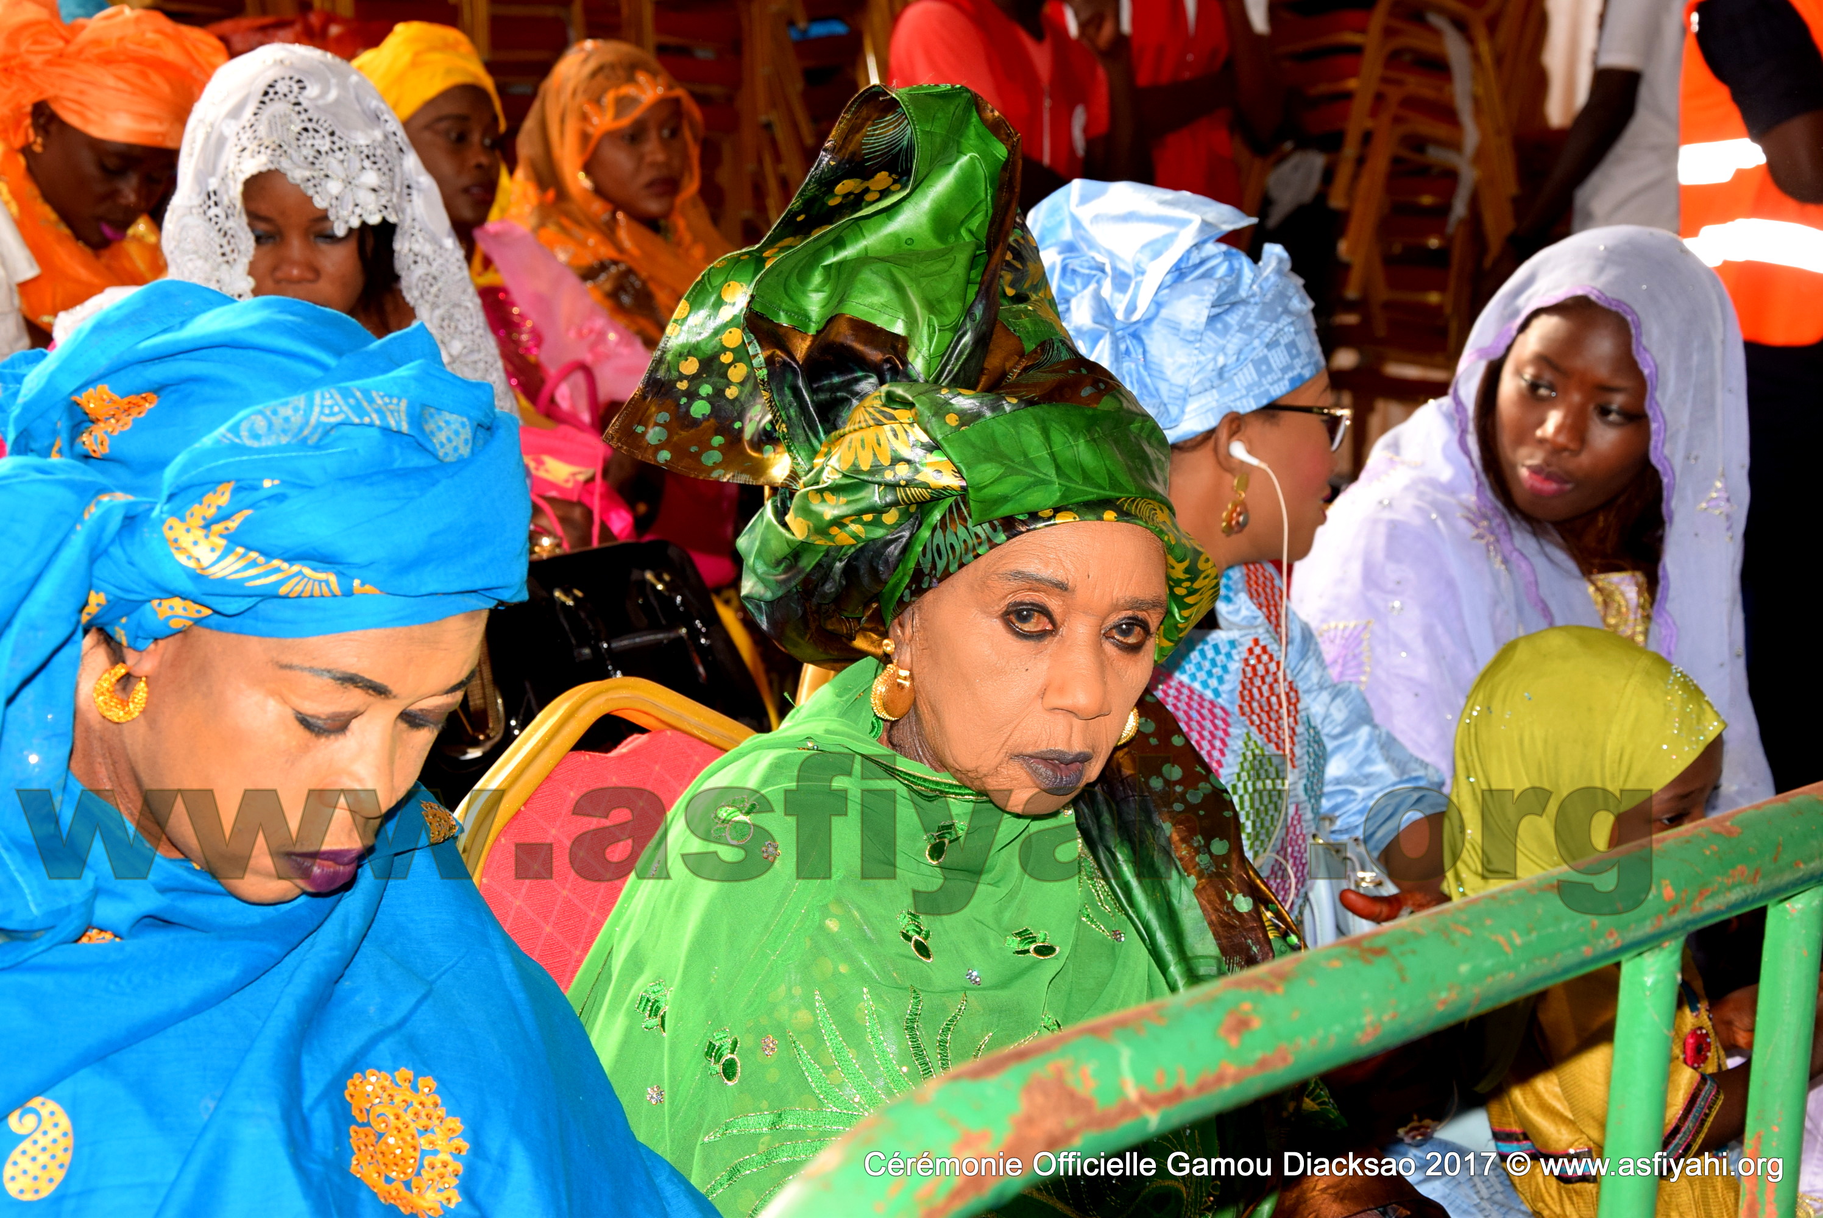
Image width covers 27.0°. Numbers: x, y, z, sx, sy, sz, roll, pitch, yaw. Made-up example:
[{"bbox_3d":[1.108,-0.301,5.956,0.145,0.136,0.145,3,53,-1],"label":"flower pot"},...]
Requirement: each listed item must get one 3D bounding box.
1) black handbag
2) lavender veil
[{"bbox_3d":[-0.300,0.070,3.100,0.320,0.240,0.150,-7,-10,-31],"label":"black handbag"},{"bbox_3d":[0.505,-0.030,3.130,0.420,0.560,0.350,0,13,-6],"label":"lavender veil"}]

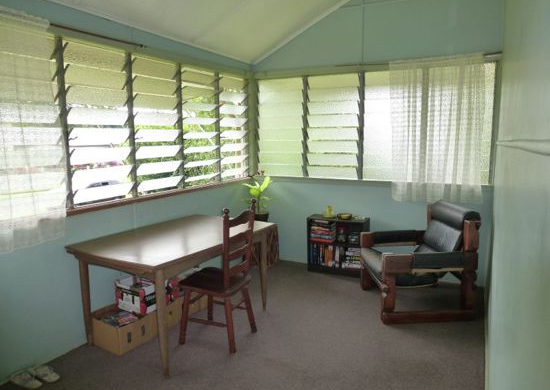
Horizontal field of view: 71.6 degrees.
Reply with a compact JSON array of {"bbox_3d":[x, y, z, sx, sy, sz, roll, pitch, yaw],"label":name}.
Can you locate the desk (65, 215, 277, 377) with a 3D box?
[{"bbox_3d":[-0.716,0.674,2.971,0.871,0.750,1.259,4,10,31],"label":"desk"}]

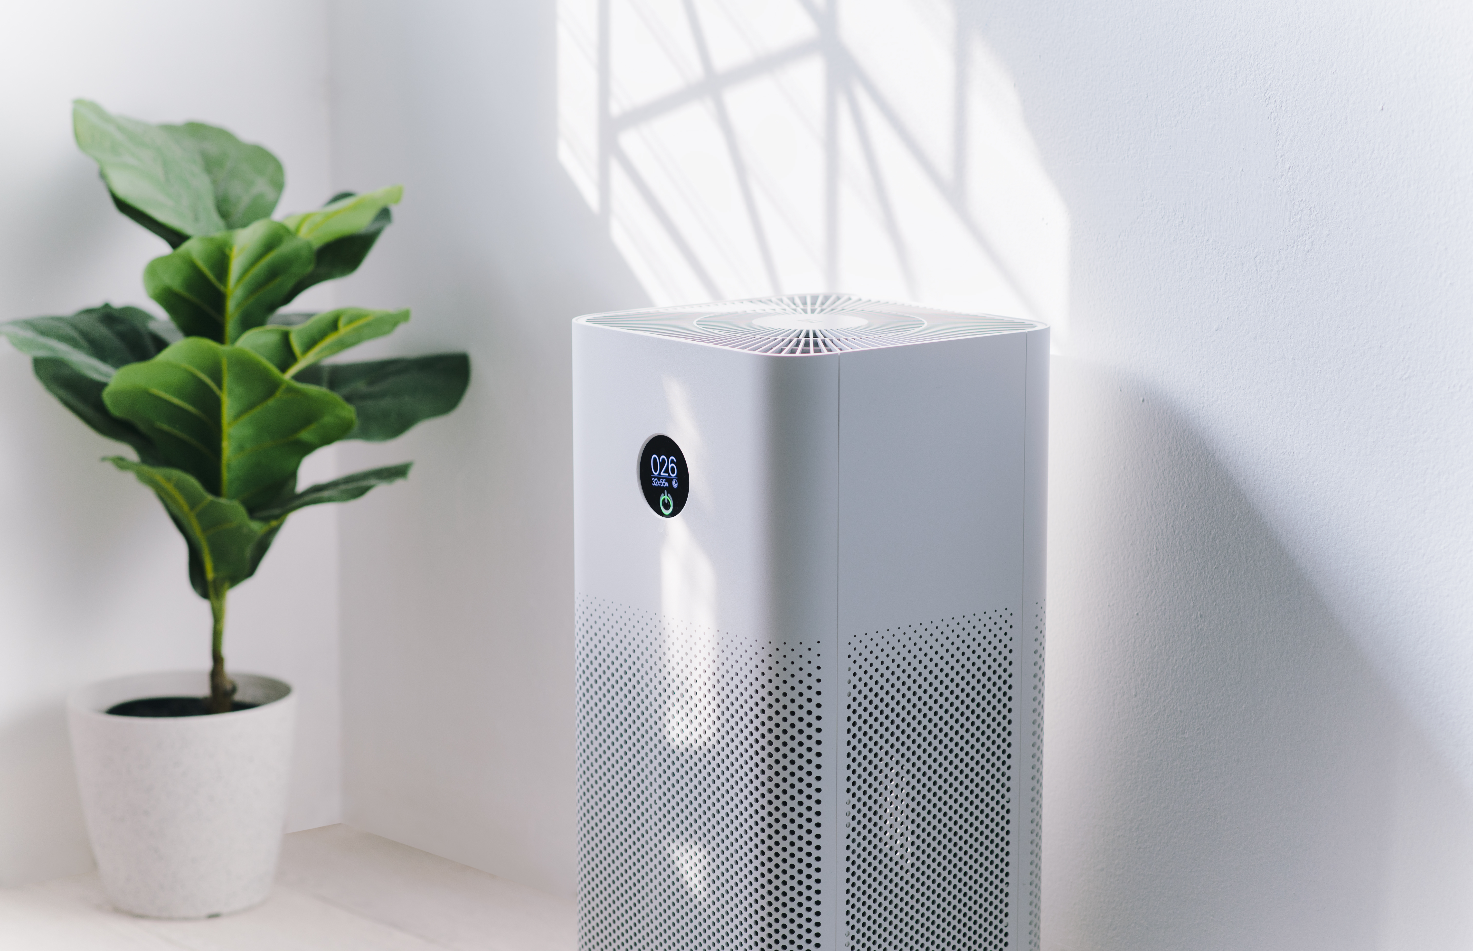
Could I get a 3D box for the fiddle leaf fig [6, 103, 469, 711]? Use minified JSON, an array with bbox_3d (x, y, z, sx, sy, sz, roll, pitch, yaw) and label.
[{"bbox_3d":[-0.386,-0.043,2.679,0.353,0.484,0.290,0,10,0],"label":"fiddle leaf fig"}]

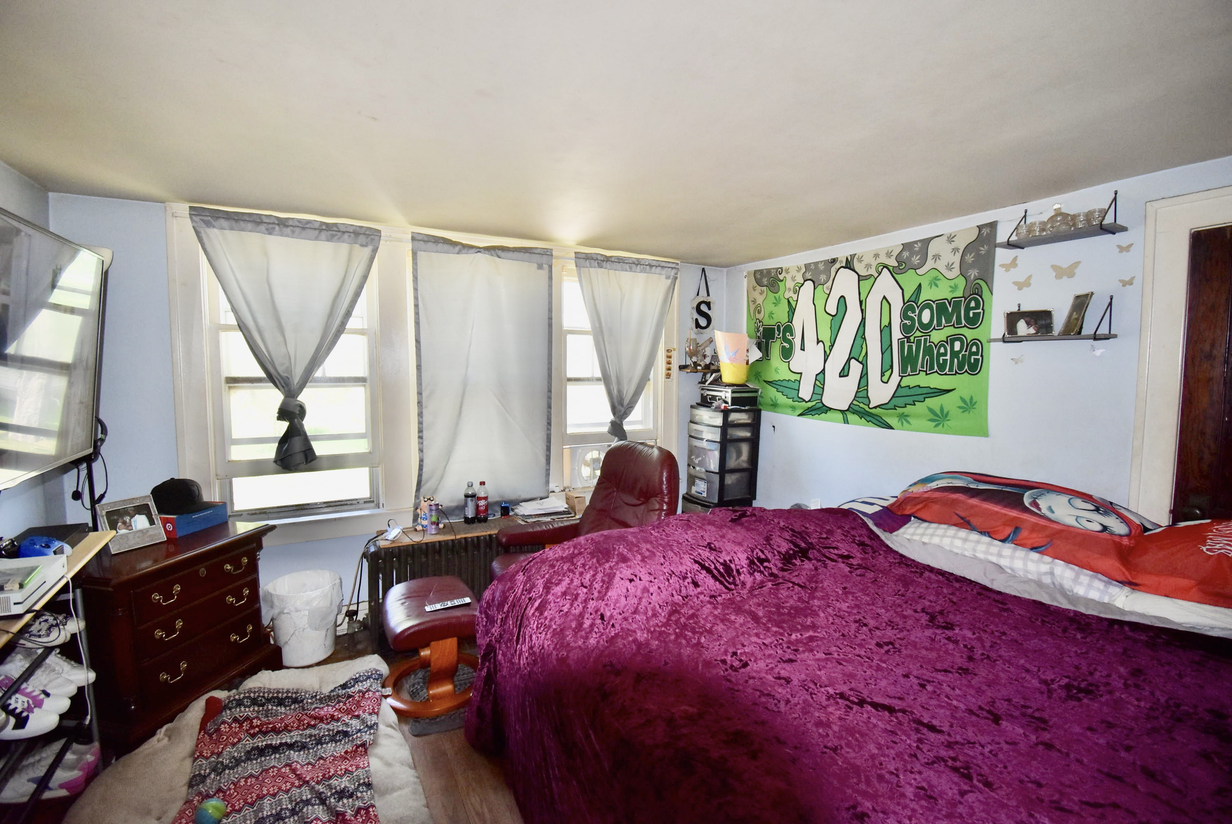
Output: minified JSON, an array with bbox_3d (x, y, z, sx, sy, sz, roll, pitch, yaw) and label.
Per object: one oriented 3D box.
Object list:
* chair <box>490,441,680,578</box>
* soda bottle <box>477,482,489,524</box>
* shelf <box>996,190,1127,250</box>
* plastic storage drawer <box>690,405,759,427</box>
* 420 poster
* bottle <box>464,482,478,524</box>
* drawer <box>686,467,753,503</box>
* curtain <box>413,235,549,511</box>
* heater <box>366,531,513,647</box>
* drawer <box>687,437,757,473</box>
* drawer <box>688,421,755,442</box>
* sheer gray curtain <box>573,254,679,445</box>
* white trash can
[{"bbox_3d":[-0.093,0.652,2.346,0.820,1.010,0.780,-2,5,-29],"label":"chair"},{"bbox_3d":[-0.738,0.490,2.831,0.069,0.230,0.069,-2,5,-29],"label":"soda bottle"},{"bbox_3d":[1.657,-0.724,1.927,0.150,0.158,0.370,-2,5,-29],"label":"shelf"},{"bbox_3d":[0.714,0.030,3.440,0.310,0.105,0.335,-2,4,-27],"label":"plastic storage drawer"},{"bbox_3d":[1.252,-0.409,2.852,0.025,0.918,1.510,-2,5,-29],"label":"420 poster"},{"bbox_3d":[-0.782,0.490,2.770,0.068,0.228,0.068,-2,4,-27],"label":"bottle"},{"bbox_3d":[0.697,0.470,3.466,0.330,0.205,0.320,-2,5,-29],"label":"drawer"},{"bbox_3d":[-0.724,-0.191,2.869,0.785,1.495,0.070,-2,4,-27],"label":"curtain"},{"bbox_3d":[-0.826,0.874,2.696,0.860,0.505,0.220,-2,5,-29],"label":"heater"},{"bbox_3d":[0.714,0.270,3.454,0.310,0.204,0.335,-2,4,-27],"label":"drawer"},{"bbox_3d":[0.701,0.125,3.437,0.330,0.100,0.320,-2,5,-29],"label":"drawer"},{"bbox_3d":[0.085,-0.391,3.270,0.739,1.171,0.090,-2,4,-27],"label":"sheer gray curtain"},{"bbox_3d":[-1.430,0.962,2.378,0.295,0.355,0.295,-2,5,-29],"label":"white trash can"}]

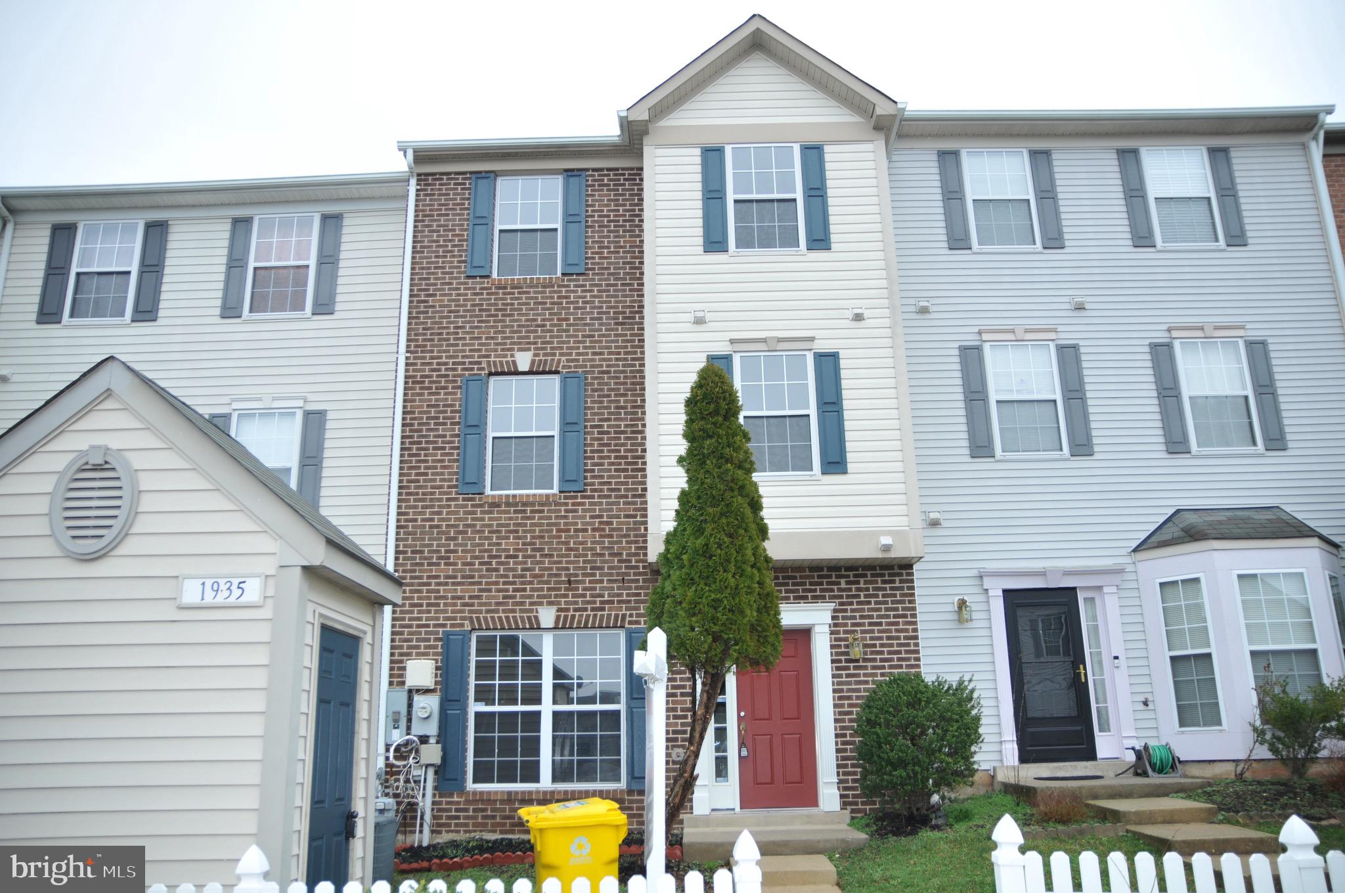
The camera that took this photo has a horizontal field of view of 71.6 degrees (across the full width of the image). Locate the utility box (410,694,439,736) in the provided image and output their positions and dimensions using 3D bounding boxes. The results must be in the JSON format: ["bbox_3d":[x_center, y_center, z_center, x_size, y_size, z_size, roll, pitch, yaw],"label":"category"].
[{"bbox_3d":[-2.798,3.041,10.547,0.300,0.460,0.190,-1,-15,0],"label":"utility box"}]

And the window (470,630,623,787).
[{"bbox_3d":[-1.492,3.125,11.149,1.840,1.820,0.100,-1,-15,-1],"label":"window"}]

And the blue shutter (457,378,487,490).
[{"bbox_3d":[-2.555,-0.162,11.939,0.305,1.540,0.040,-1,-15,-1],"label":"blue shutter"}]

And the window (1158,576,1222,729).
[{"bbox_3d":[6.179,2.459,11.122,0.560,1.790,0.090,-15,-20,42],"label":"window"}]

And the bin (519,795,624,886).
[{"bbox_3d":[-0.735,3.060,6.686,0.770,1.060,0.640,2,-15,-11],"label":"bin"}]

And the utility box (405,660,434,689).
[{"bbox_3d":[-2.895,2.614,10.695,0.300,0.320,0.130,-1,-15,0],"label":"utility box"}]

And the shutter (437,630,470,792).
[{"bbox_3d":[-2.489,3.013,10.624,0.300,1.770,0.040,-1,-15,0],"label":"shutter"}]

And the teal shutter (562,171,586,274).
[{"bbox_3d":[-1.335,-3.060,12.709,0.305,1.520,0.040,-1,-15,-1],"label":"teal shutter"}]

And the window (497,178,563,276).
[{"bbox_3d":[-1.907,-2.898,12.310,0.870,1.460,0.090,-1,-15,0],"label":"window"}]

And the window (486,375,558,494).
[{"bbox_3d":[-1.859,-0.150,11.565,0.880,1.490,0.090,-1,-15,0],"label":"window"}]

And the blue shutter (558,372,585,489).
[{"bbox_3d":[-1.238,-0.174,11.470,0.300,1.480,0.040,-1,-15,0],"label":"blue shutter"}]

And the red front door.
[{"bbox_3d":[1.209,3.128,10.700,0.890,1.980,0.050,-1,-15,0],"label":"red front door"}]

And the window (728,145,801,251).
[{"bbox_3d":[1.156,-3.104,11.725,0.900,1.500,0.090,-1,-15,0],"label":"window"}]

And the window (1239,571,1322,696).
[{"bbox_3d":[7.127,2.348,10.894,0.880,1.790,0.090,-1,-15,-1],"label":"window"}]

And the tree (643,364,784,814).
[{"bbox_3d":[0.453,1.597,10.286,1.520,5.350,1.500,-1,-15,-1],"label":"tree"}]

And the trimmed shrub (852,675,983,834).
[{"bbox_3d":[2.756,3.361,10.361,1.420,1.660,1.400,-1,-15,-1],"label":"trimmed shrub"}]

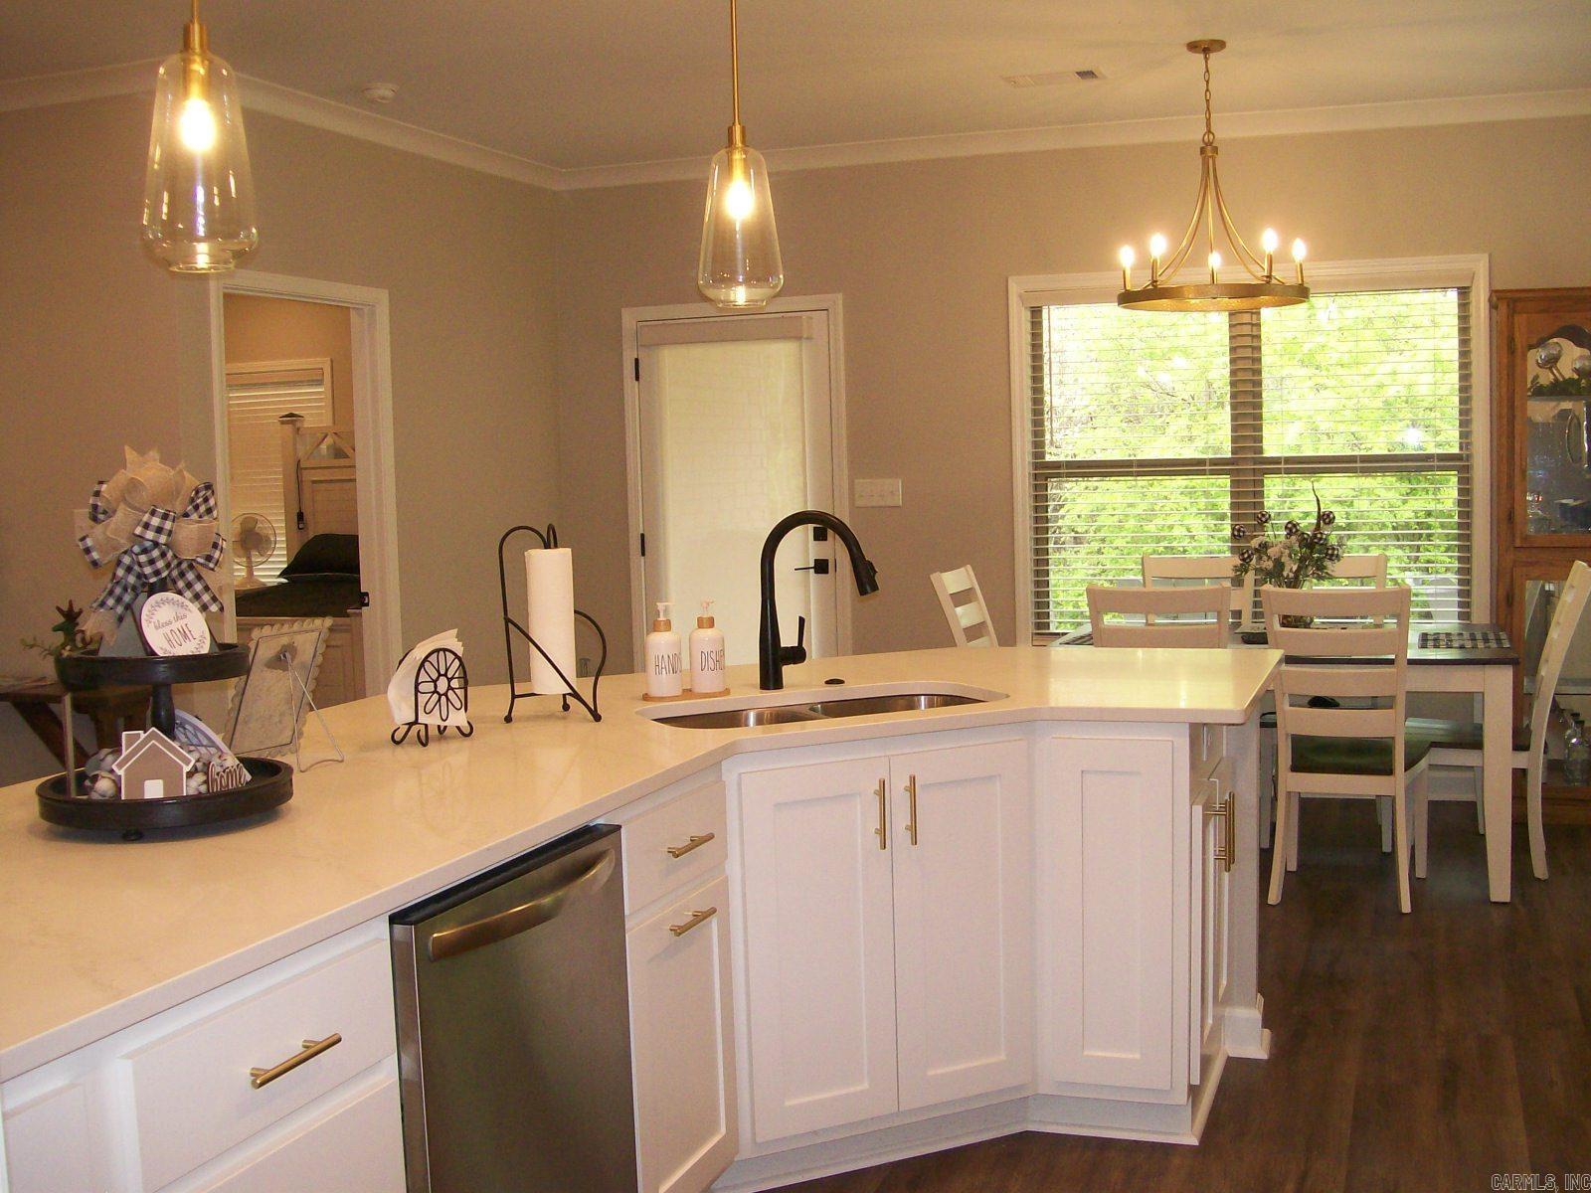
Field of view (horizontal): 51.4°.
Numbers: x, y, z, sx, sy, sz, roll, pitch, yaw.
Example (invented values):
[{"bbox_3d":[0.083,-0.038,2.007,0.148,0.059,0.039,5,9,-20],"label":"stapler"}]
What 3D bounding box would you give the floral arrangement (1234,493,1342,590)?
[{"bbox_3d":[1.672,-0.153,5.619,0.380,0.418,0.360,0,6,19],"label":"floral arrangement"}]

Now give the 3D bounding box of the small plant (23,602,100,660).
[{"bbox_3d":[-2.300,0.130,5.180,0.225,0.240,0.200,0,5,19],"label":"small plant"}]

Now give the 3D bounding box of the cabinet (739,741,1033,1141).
[{"bbox_3d":[0.067,0.653,3.509,0.660,0.750,0.580,-4,6,-24],"label":"cabinet"}]

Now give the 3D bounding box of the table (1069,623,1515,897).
[{"bbox_3d":[1.626,0.517,5.596,1.480,0.755,0.930,0,6,19],"label":"table"}]

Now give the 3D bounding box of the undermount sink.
[{"bbox_3d":[0.071,0.329,3.377,0.770,0.200,0.410,-4,5,-24],"label":"undermount sink"}]

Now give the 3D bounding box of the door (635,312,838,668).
[{"bbox_3d":[-0.250,-0.217,7.406,0.910,2.040,0.050,0,5,20],"label":"door"}]

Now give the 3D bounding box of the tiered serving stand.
[{"bbox_3d":[-0.959,0.205,2.506,0.385,0.268,0.385,0,6,19],"label":"tiered serving stand"}]

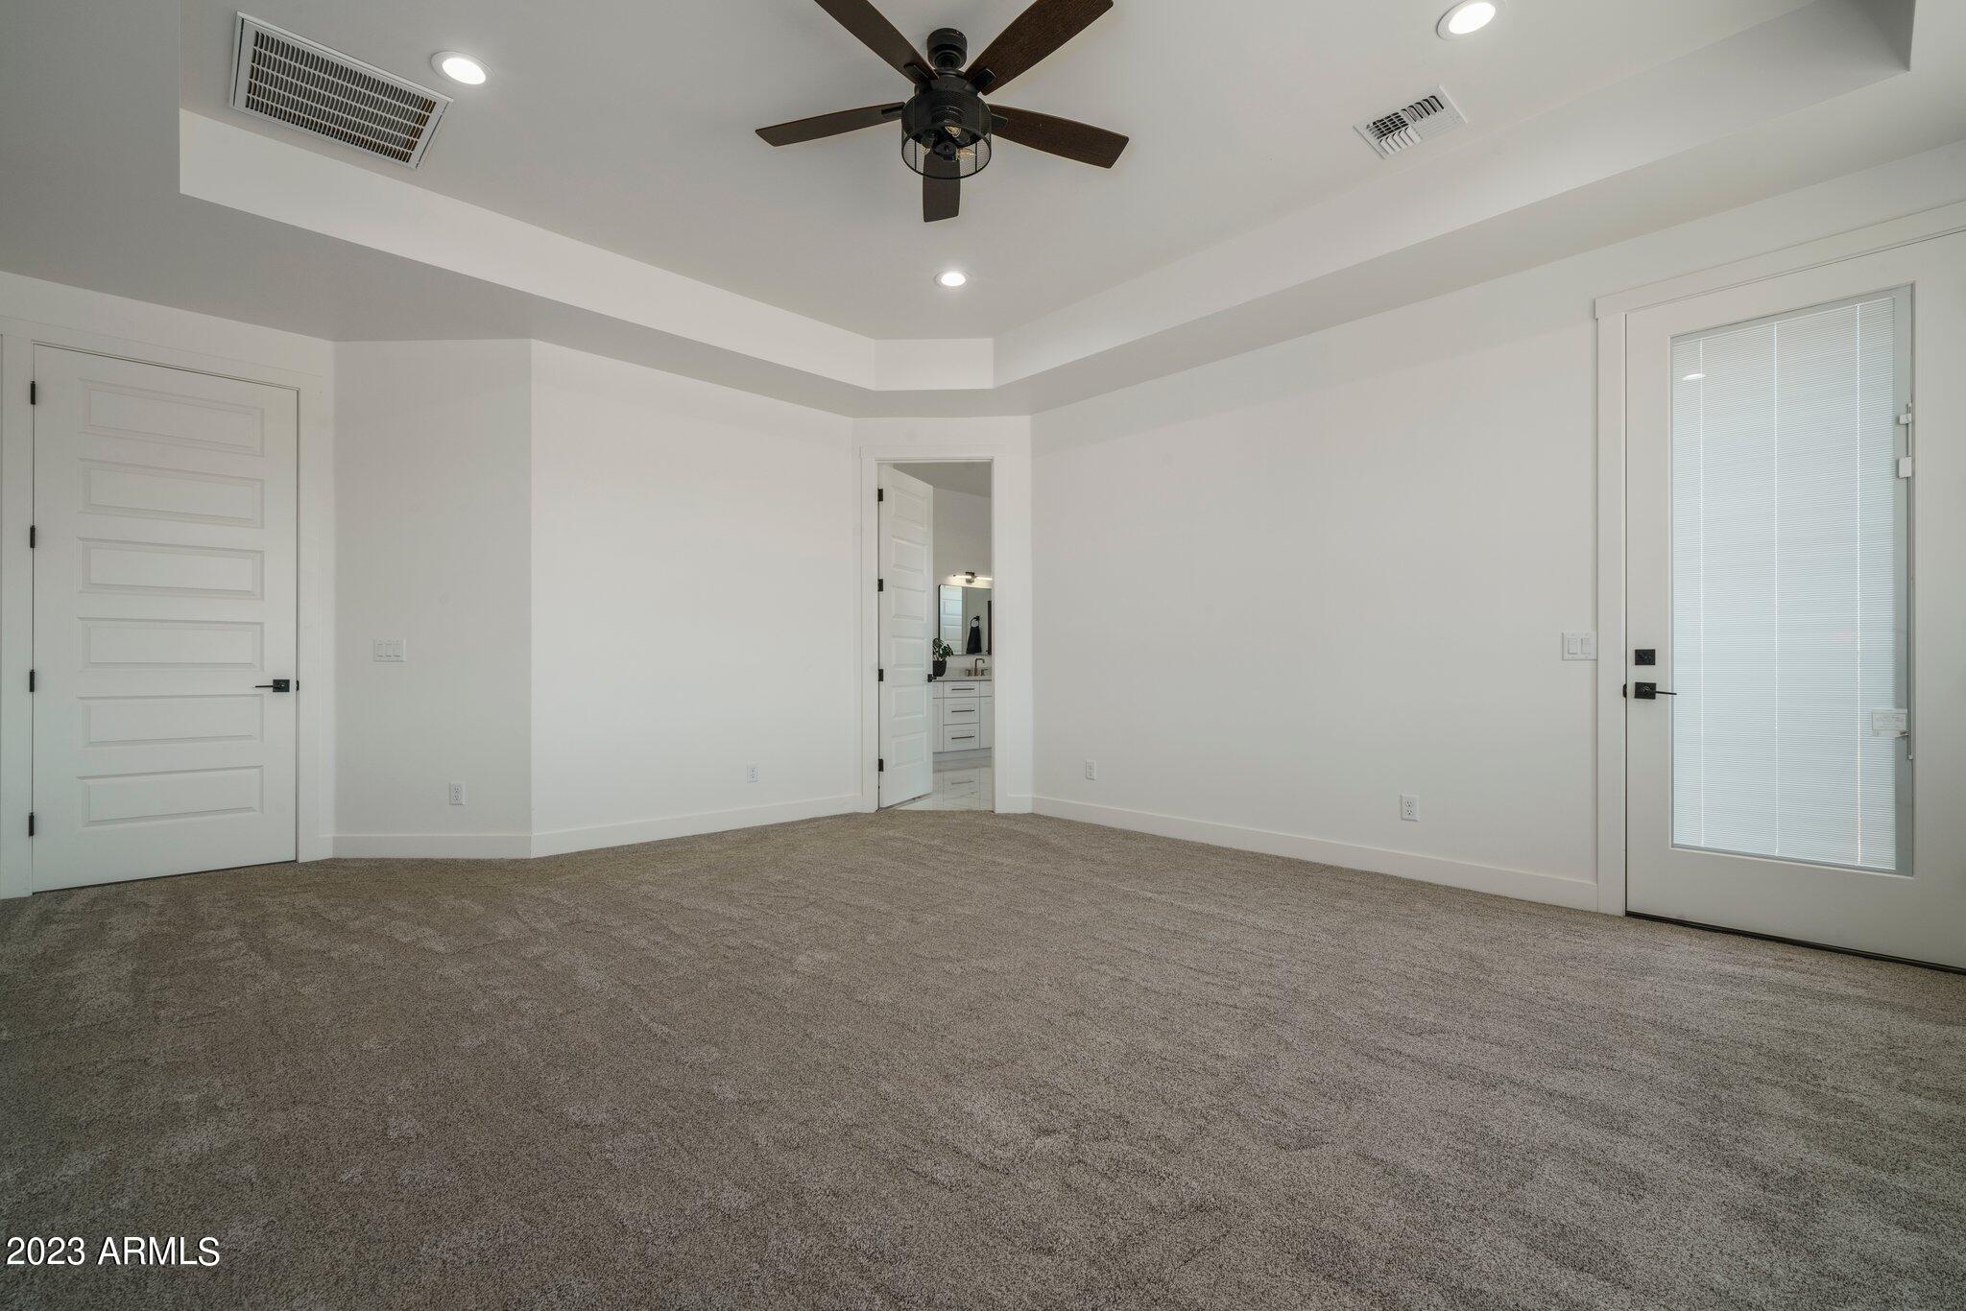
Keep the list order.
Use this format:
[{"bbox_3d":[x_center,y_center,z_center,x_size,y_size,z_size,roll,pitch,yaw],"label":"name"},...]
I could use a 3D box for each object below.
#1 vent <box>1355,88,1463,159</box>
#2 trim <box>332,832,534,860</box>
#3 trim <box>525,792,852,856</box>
[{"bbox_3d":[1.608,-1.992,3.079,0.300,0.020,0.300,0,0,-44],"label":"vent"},{"bbox_3d":[-2.908,1.011,4.334,1.070,0.132,0.018,0,0,1],"label":"trim"},{"bbox_3d":[-1.642,1.014,5.013,2.028,0.132,0.018,0,0,-43],"label":"trim"}]

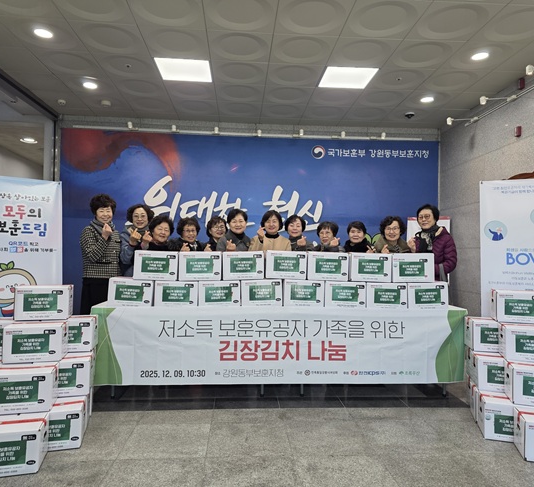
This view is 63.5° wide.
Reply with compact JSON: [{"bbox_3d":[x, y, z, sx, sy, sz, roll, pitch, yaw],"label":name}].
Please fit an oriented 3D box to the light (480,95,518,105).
[{"bbox_3d":[2.611,-1.638,4.875,0.360,0.100,0.110,1,-1,-3],"label":"light"}]

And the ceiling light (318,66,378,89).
[{"bbox_3d":[0.905,-1.858,4.851,0.585,0.040,0.585,1,-1,-3],"label":"ceiling light"}]

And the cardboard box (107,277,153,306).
[{"bbox_3d":[-1.107,0.414,3.610,0.342,0.222,0.250,1,-1,-3],"label":"cardboard box"}]

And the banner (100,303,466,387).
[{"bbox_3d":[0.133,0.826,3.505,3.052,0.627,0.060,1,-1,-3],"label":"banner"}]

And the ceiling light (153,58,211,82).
[{"bbox_3d":[-0.894,-1.891,4.725,0.585,0.040,0.585,1,-1,-3],"label":"ceiling light"}]

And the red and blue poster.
[{"bbox_3d":[-0.224,-0.245,6.485,5.730,2.800,0.040,1,-1,-3],"label":"red and blue poster"}]

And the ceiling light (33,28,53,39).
[{"bbox_3d":[-2.053,-1.924,3.960,0.170,0.040,0.170,1,-1,-3],"label":"ceiling light"}]

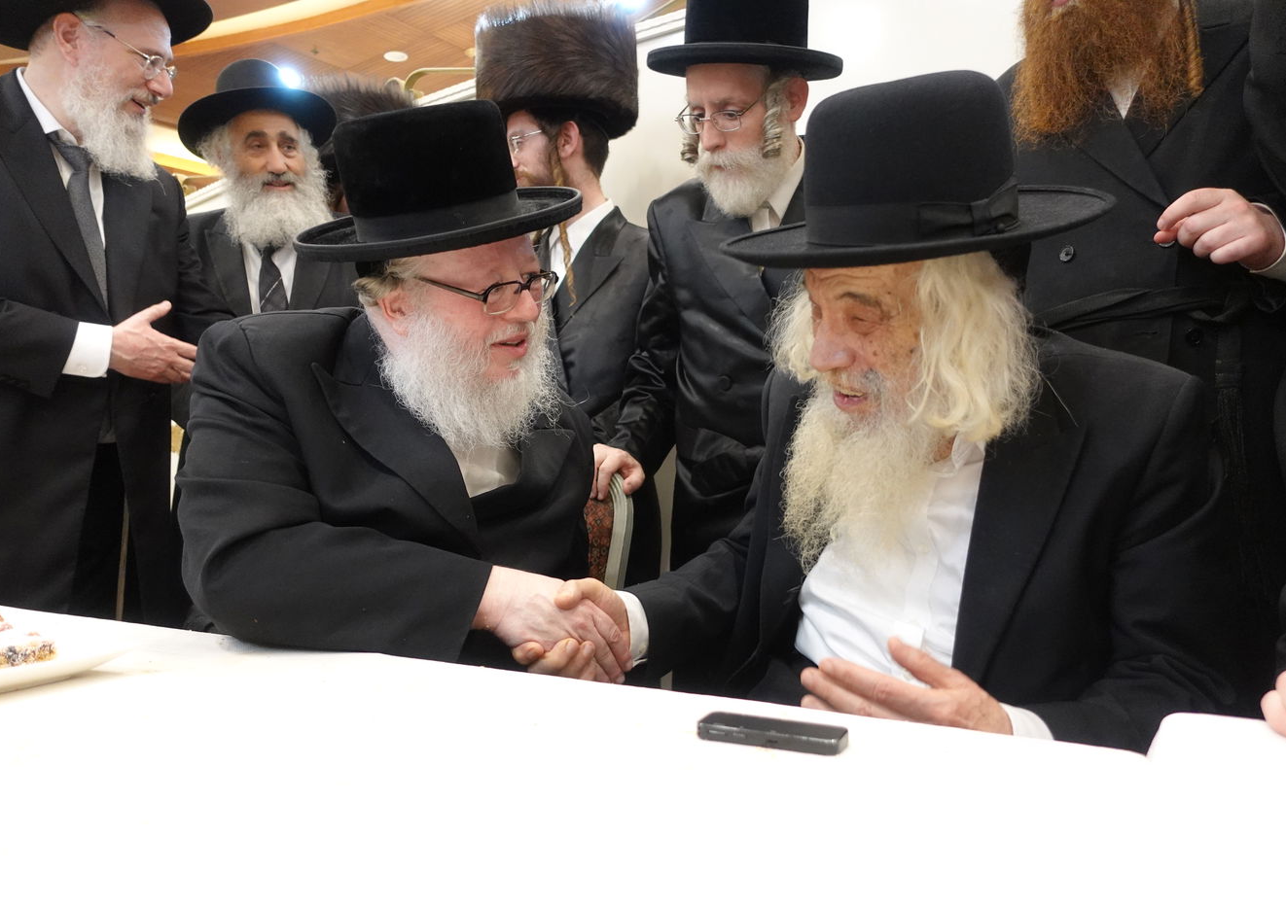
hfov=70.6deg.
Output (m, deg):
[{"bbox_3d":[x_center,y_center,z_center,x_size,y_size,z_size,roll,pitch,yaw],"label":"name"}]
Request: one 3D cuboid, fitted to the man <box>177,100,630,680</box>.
[{"bbox_3d":[-0.250,0.295,1.040,0.630,1.370,0.780,2,-4,-29],"label":"man"}]

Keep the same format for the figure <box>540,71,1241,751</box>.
[{"bbox_3d":[0.215,0.325,0.820,0.660,1.320,0.780,-2,-4,30],"label":"figure"}]

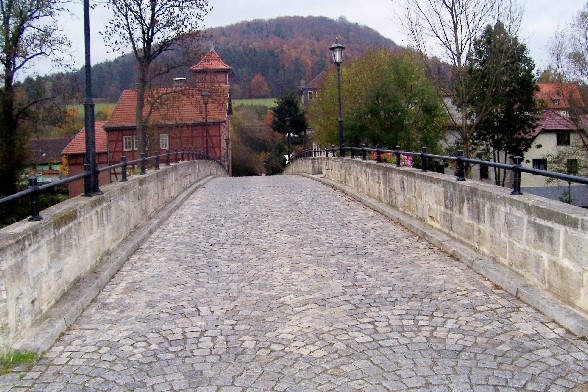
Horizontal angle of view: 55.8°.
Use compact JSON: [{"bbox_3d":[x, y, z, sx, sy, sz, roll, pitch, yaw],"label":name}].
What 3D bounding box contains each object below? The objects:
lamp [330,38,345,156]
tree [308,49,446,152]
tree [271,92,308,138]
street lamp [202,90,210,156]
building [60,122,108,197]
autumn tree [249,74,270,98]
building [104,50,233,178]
[{"bbox_3d":[1.434,-3.104,17.500,0.460,3.760,0.460,-2,1,0],"label":"lamp"},{"bbox_3d":[6.388,-5.924,43.000,10.600,11.300,10.000,-2,1,0],"label":"tree"},{"bbox_3d":[-0.792,-11.021,80.000,5.000,7.600,5.000,-2,1,0],"label":"tree"},{"bbox_3d":[-4.617,-3.757,29.300,0.440,3.600,0.440,-2,1,0],"label":"street lamp"},{"bbox_3d":[-20.801,-3.797,59.196,4.700,8.600,7.500,-2,1,2],"label":"building"},{"bbox_3d":[-16.775,-52.998,270.000,10.800,12.200,10.800,-2,1,0],"label":"autumn tree"},{"bbox_3d":[-12.821,-7.511,59.653,11.600,15.600,9.500,-2,1,2],"label":"building"}]

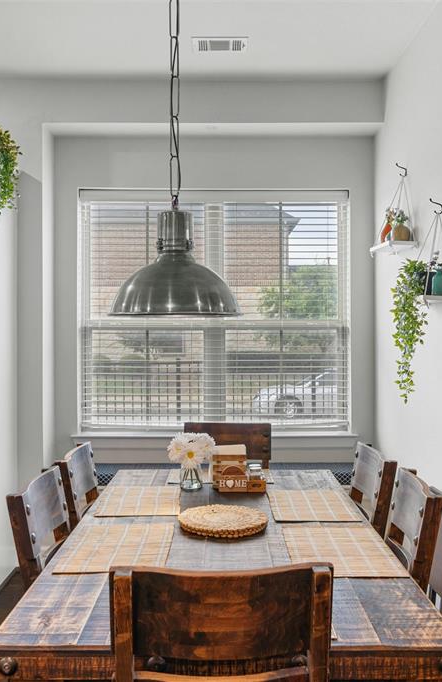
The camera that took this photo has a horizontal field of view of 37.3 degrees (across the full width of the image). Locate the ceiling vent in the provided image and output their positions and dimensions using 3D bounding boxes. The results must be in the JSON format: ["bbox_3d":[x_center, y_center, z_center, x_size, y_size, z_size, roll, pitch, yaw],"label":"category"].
[{"bbox_3d":[0.000,-1.622,3.590,0.305,0.030,0.200,0,0,0],"label":"ceiling vent"}]

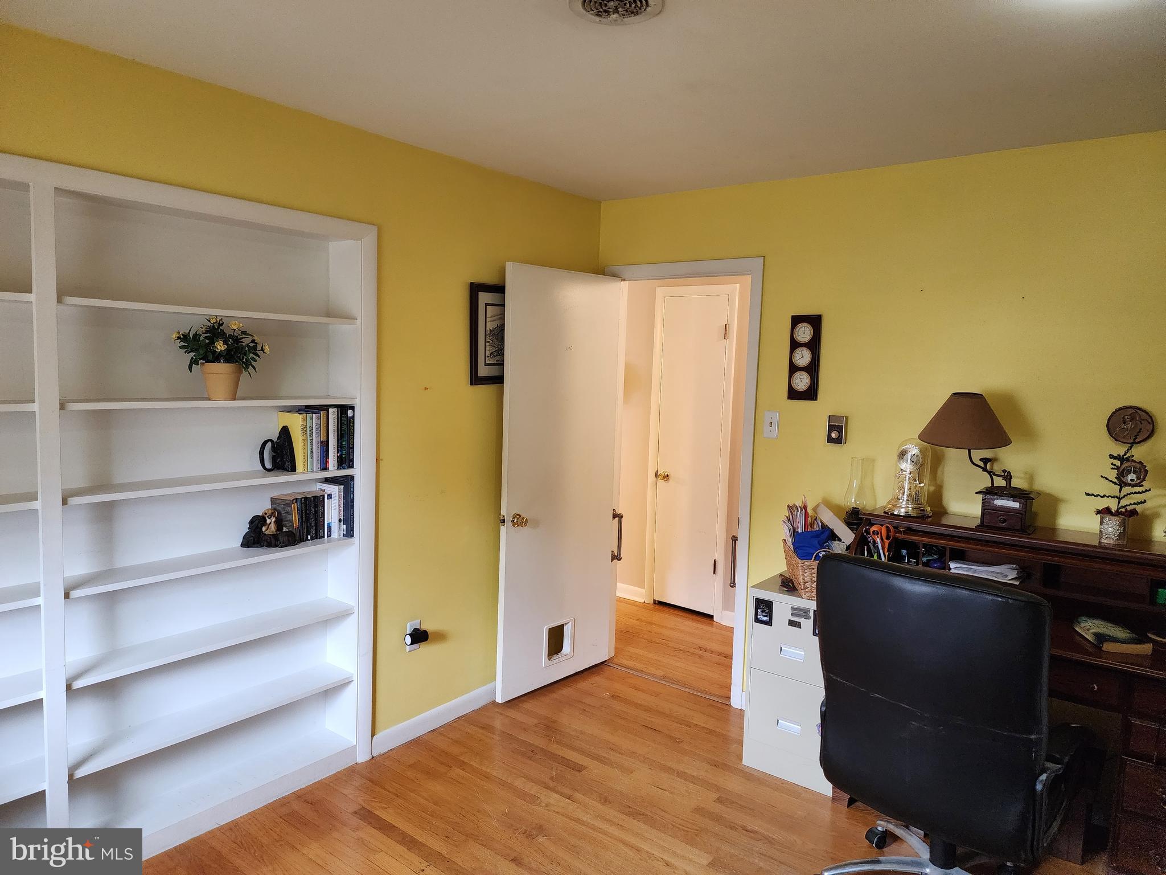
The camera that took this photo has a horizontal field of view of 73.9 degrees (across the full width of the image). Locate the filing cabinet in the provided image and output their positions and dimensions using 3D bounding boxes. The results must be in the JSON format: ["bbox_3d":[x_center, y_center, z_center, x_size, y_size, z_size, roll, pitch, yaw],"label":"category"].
[{"bbox_3d":[0.952,0.971,3.199,0.377,0.736,0.456,6,7,38],"label":"filing cabinet"}]

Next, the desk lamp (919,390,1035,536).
[{"bbox_3d":[1.424,0.081,2.802,0.400,0.479,0.310,6,7,38],"label":"desk lamp"}]

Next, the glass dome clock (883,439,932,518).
[{"bbox_3d":[1.271,0.149,3.005,0.178,0.294,0.178,6,7,38],"label":"glass dome clock"}]

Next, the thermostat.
[{"bbox_3d":[1.088,-0.030,3.314,0.074,0.121,0.036,6,7,38],"label":"thermostat"}]

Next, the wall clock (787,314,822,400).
[{"bbox_3d":[0.968,-0.348,3.392,0.132,0.369,0.032,6,7,38],"label":"wall clock"}]

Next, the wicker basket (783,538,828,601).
[{"bbox_3d":[0.955,0.515,3.138,0.220,0.180,0.360,2,5,3],"label":"wicker basket"}]

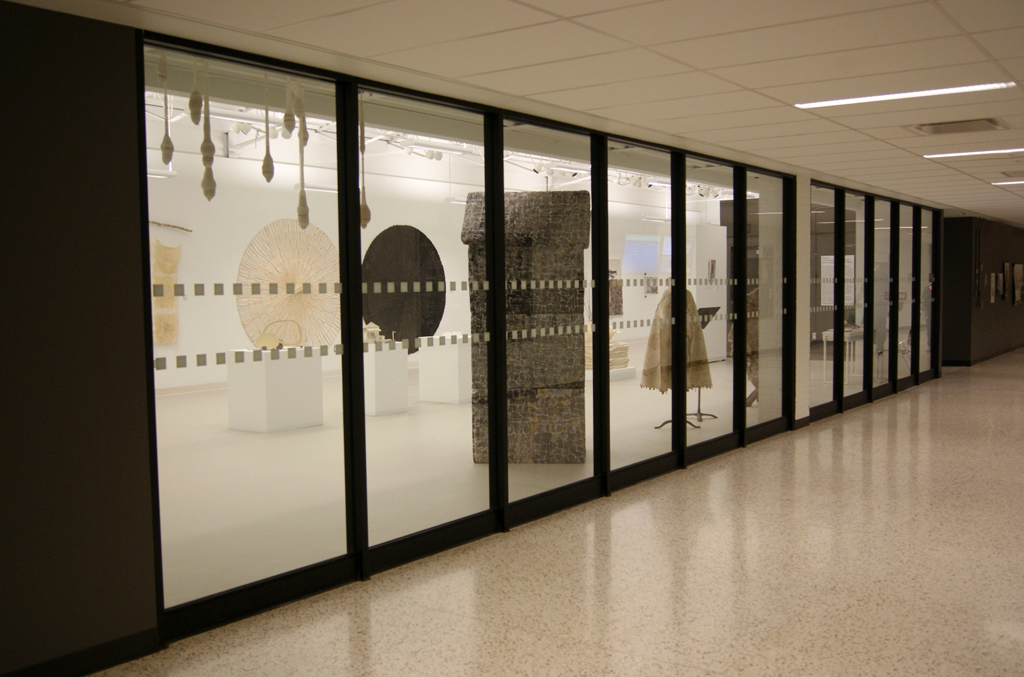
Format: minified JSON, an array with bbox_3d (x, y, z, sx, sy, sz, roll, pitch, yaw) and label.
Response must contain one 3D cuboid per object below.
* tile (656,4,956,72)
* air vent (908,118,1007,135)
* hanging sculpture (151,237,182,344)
[{"bbox_3d":[1.257,-1.316,4.096,1.220,0.025,0.610,2,5,37],"label":"tile"},{"bbox_3d":[3.110,-1.493,6.550,0.580,0.060,0.580,2,5,37],"label":"air vent"},{"bbox_3d":[-4.747,-0.651,12.859,0.040,1.420,0.460,2,5,37],"label":"hanging sculpture"}]

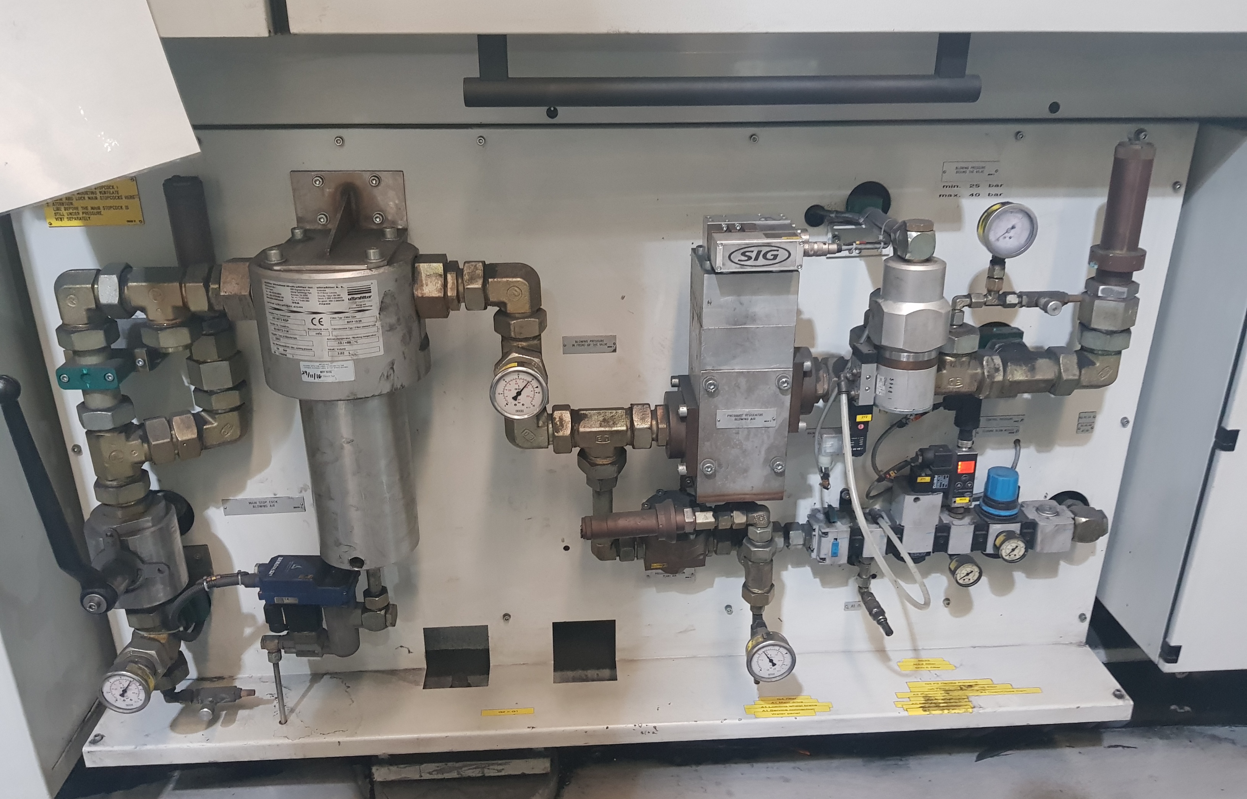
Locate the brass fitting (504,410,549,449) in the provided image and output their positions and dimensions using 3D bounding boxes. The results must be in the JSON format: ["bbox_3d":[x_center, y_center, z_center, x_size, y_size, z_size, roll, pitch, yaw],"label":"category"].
[{"bbox_3d":[-0.126,0.033,1.215,0.058,0.056,0.050,-1,22,-3],"label":"brass fitting"}]

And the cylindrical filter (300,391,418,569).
[{"bbox_3d":[-0.346,0.083,1.239,0.131,0.260,0.131,-1,22,-3],"label":"cylindrical filter"}]

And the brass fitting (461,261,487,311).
[{"bbox_3d":[-0.184,-0.141,1.161,0.029,0.064,0.064,-1,22,-3],"label":"brass fitting"}]

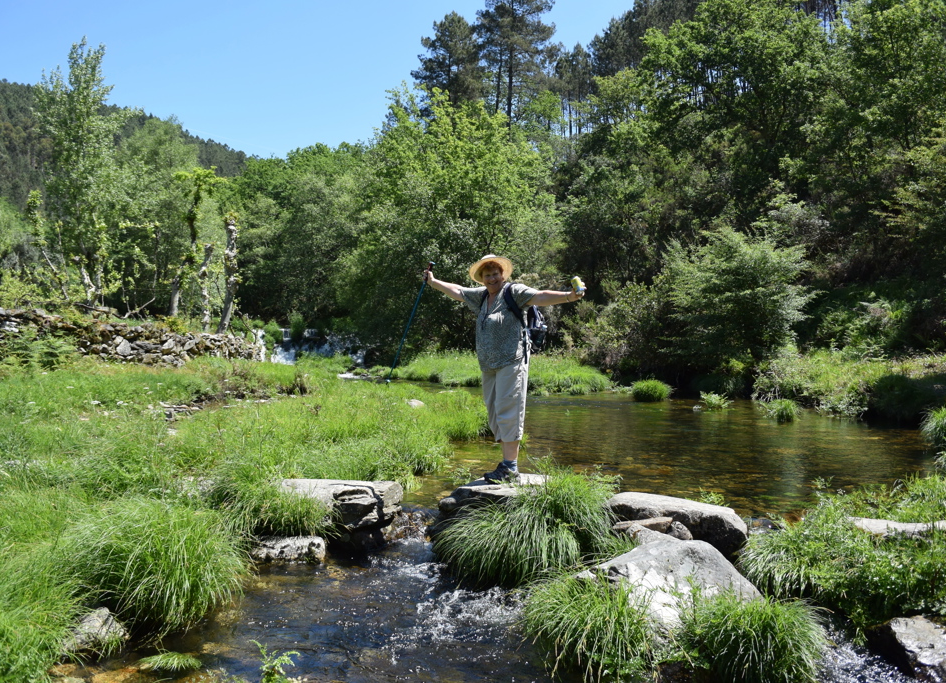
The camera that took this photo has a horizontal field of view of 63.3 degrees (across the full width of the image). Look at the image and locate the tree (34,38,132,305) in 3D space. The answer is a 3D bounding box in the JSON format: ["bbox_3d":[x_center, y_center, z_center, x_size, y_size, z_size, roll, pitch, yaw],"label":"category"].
[{"bbox_3d":[-11.693,-5.090,23.000,2.800,8.000,2.800,0,2,0],"label":"tree"}]

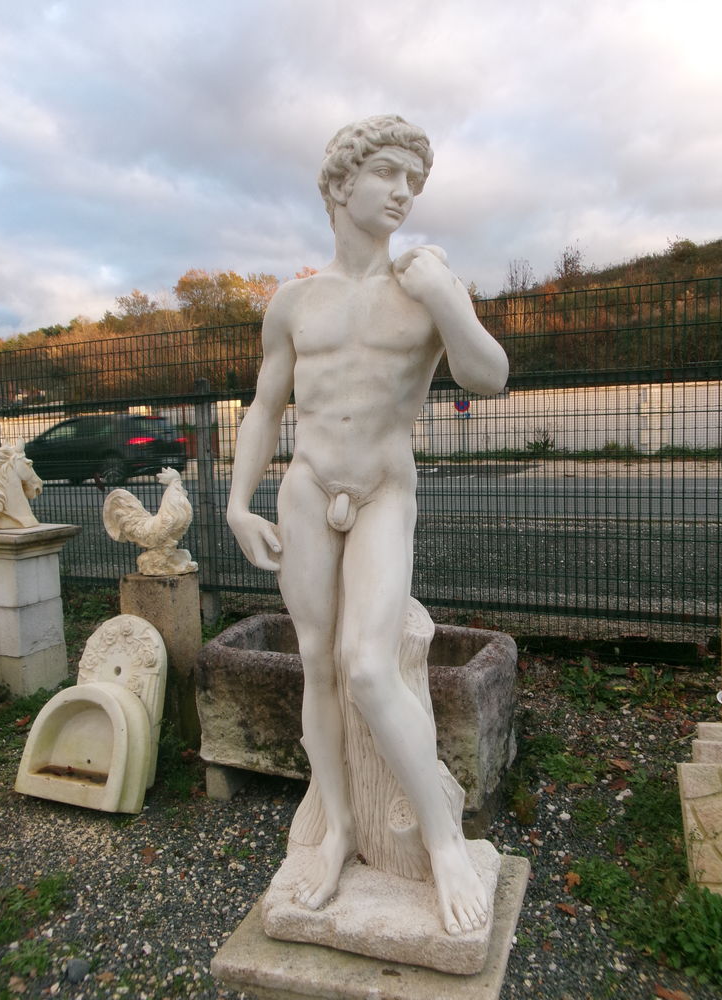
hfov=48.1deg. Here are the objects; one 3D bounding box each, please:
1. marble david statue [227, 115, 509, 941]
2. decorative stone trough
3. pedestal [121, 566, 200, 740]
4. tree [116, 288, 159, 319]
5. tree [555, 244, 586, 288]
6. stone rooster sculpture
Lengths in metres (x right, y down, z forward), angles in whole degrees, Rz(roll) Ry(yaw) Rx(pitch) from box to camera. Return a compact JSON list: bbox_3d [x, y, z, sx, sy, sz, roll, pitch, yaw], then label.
[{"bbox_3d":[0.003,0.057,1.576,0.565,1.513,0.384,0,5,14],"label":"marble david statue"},{"bbox_3d":[-0.020,0.640,2.615,0.960,0.375,0.450,1,6,25],"label":"decorative stone trough"},{"bbox_3d":[-0.754,0.595,3.142,0.265,0.630,0.250,-1,5,5],"label":"pedestal"},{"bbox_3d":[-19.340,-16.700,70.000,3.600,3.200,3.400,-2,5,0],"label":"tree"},{"bbox_3d":[14.180,-15.900,55.000,2.100,3.200,2.000,-2,5,0],"label":"tree"},{"bbox_3d":[-0.809,0.078,3.093,0.360,0.410,0.200,-3,6,-15],"label":"stone rooster sculpture"}]

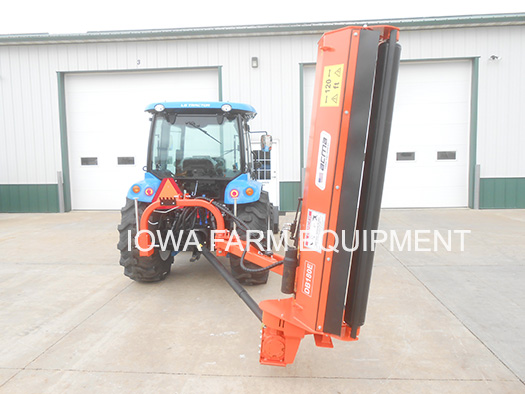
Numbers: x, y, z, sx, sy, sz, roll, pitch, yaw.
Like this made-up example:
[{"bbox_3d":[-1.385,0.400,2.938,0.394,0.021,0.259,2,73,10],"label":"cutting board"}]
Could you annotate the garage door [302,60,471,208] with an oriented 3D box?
[{"bbox_3d":[3.681,-1.771,11.747,4.880,4.260,0.100,-1,5,4],"label":"garage door"}]

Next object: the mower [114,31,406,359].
[{"bbox_3d":[-0.181,-0.031,3.310,2.300,2.240,1.500,0,5,7],"label":"mower"}]

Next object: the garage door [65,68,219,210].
[{"bbox_3d":[-3.697,-1.716,12.193,5.100,4.310,0.200,-1,5,4],"label":"garage door"}]

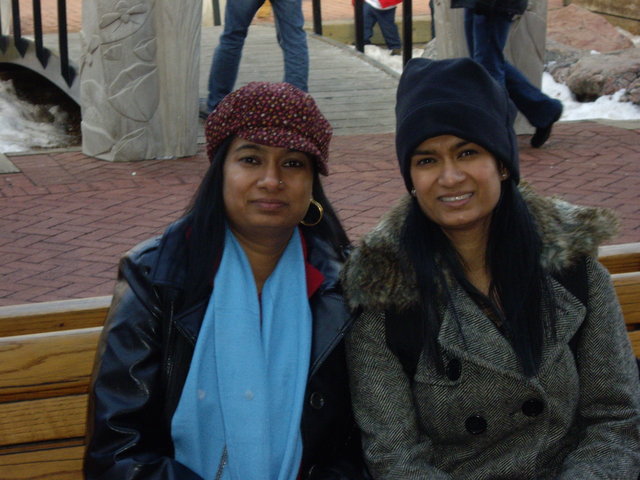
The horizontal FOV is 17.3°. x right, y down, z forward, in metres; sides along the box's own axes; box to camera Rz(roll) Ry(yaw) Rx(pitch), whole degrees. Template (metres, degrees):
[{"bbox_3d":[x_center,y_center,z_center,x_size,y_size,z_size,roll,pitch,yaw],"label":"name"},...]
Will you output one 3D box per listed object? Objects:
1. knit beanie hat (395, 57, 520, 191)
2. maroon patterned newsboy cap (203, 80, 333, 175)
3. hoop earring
[{"bbox_3d":[0.204,-0.172,3.110,0.175,0.190,0.215,-6,-3,6],"label":"knit beanie hat"},{"bbox_3d":[-0.074,-0.161,3.040,0.180,0.130,0.245,4,1,-10],"label":"maroon patterned newsboy cap"},{"bbox_3d":[-0.012,-0.039,3.050,0.037,0.039,0.004,-1,6,-9],"label":"hoop earring"}]

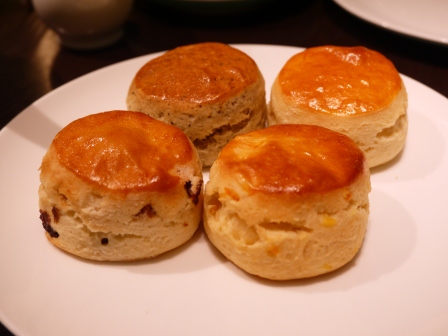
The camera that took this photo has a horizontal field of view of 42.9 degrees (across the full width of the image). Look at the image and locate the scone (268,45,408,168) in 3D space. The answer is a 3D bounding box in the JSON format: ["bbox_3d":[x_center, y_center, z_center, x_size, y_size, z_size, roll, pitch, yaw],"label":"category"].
[{"bbox_3d":[0.052,-0.028,0.262,0.062,0.040,0.062,-1,37,0],"label":"scone"}]

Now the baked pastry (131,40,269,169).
[{"bbox_3d":[-0.012,-0.032,0.270,0.064,0.039,0.064,-1,37,0],"label":"baked pastry"}]

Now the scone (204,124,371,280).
[{"bbox_3d":[0.024,0.009,0.216,0.063,0.038,0.063,-1,37,0],"label":"scone"}]

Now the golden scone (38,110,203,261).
[{"bbox_3d":[-0.041,0.005,0.224,0.063,0.038,0.063,-1,37,0],"label":"golden scone"}]

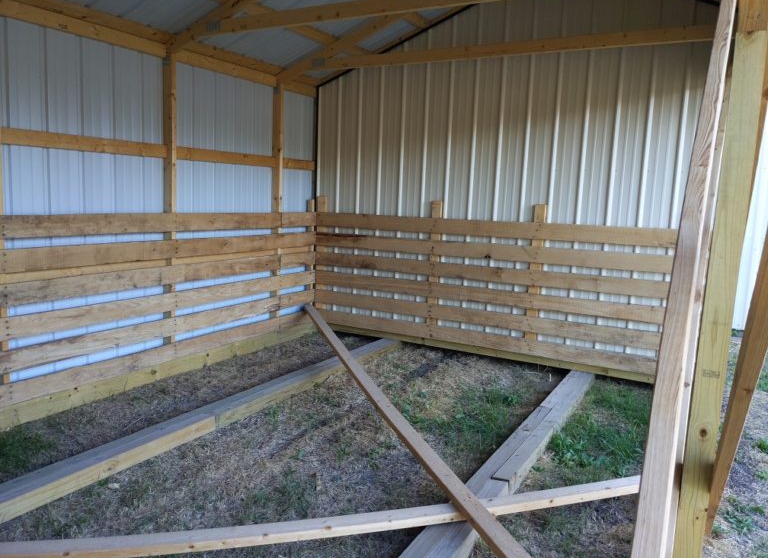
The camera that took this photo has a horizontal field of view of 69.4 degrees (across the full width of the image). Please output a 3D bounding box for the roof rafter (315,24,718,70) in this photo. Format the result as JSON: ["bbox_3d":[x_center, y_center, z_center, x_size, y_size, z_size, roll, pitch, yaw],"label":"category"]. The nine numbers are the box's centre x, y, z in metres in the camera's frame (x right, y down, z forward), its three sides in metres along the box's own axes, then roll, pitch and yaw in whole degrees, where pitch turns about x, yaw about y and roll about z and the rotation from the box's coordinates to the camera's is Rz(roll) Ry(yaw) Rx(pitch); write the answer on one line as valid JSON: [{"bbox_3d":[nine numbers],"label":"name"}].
[{"bbox_3d":[0.845,-1.760,4.255,3.360,0.090,0.040,6,9,26],"label":"roof rafter"}]

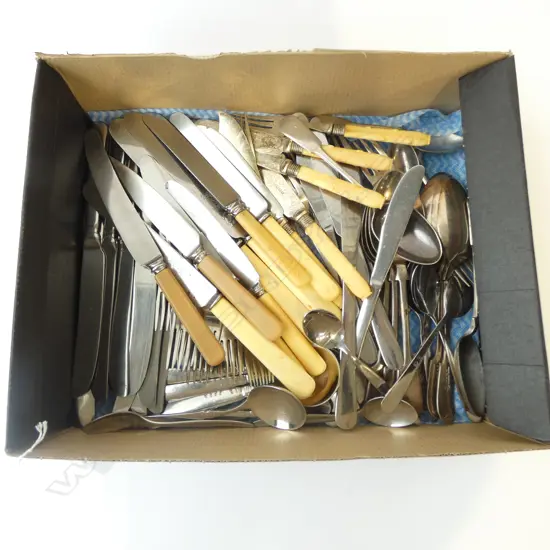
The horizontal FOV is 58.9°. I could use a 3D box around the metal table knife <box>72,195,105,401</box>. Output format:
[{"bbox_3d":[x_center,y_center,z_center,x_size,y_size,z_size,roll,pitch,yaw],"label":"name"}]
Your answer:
[{"bbox_3d":[-0.159,-0.018,0.427,0.021,0.011,0.245,0,82,8],"label":"metal table knife"}]

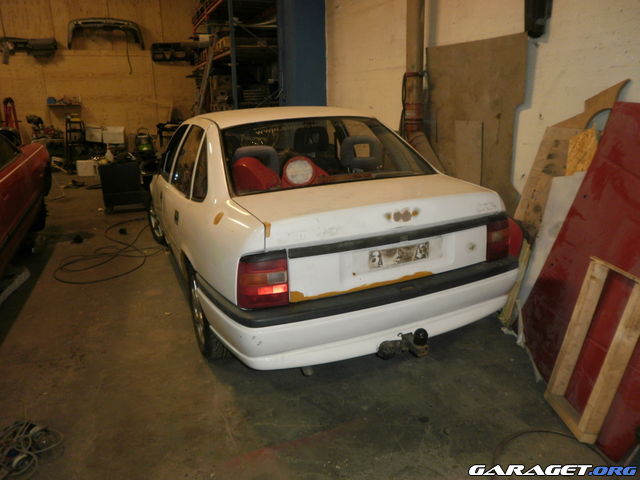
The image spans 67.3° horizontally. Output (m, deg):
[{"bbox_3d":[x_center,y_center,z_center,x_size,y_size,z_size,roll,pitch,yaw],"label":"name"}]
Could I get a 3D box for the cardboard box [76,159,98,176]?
[{"bbox_3d":[-5.345,-1.648,11.050,0.400,0.360,0.300,-5,16,-12],"label":"cardboard box"}]

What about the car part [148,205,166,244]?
[{"bbox_3d":[-1.625,-0.227,5.109,0.200,0.600,0.600,-8,17,-22],"label":"car part"}]

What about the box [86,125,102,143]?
[{"bbox_3d":[-5.395,-2.543,11.500,0.360,0.380,0.340,-7,16,-19],"label":"box"}]

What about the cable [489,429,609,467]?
[{"bbox_3d":[0.924,0.870,1.997,0.500,0.015,0.270,-2,15,0],"label":"cable"}]

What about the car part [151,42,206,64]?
[{"bbox_3d":[-3.392,-4.614,11.836,1.400,0.450,0.380,-7,16,-19],"label":"car part"}]

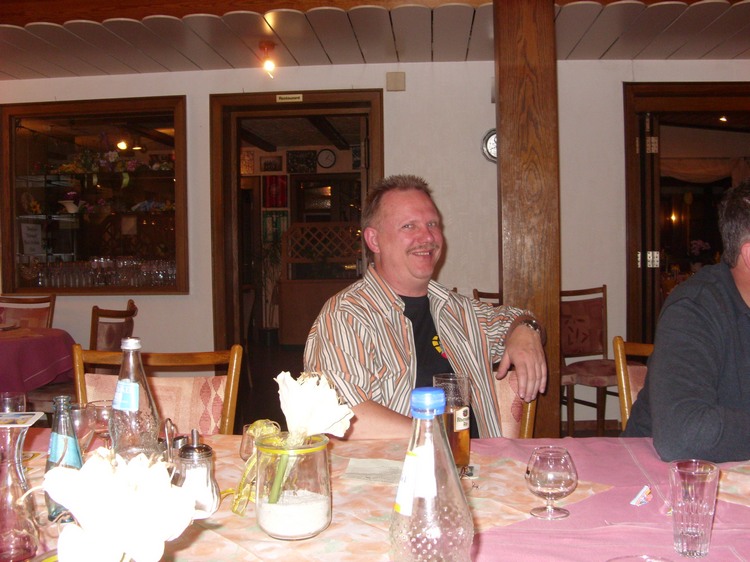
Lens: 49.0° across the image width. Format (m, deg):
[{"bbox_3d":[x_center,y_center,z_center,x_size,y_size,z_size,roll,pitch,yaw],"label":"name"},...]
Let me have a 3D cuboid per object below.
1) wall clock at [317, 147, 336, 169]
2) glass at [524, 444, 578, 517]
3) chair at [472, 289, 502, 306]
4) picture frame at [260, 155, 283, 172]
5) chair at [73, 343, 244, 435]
[{"bbox_3d":[-0.630,-1.593,10.700,0.255,0.255,0.045,-1,2,4],"label":"wall clock"},{"bbox_3d":[0.259,0.296,1.220,0.081,0.097,0.081,-1,2,0],"label":"glass"},{"bbox_3d":[0.850,0.526,4.845,0.450,0.930,0.540,-1,2,-3],"label":"chair"},{"bbox_3d":[-1.345,-1.528,10.700,0.285,0.210,0.030,-1,2,4],"label":"picture frame"},{"bbox_3d":[-0.572,0.630,1.873,0.450,0.920,0.540,-1,2,6],"label":"chair"}]

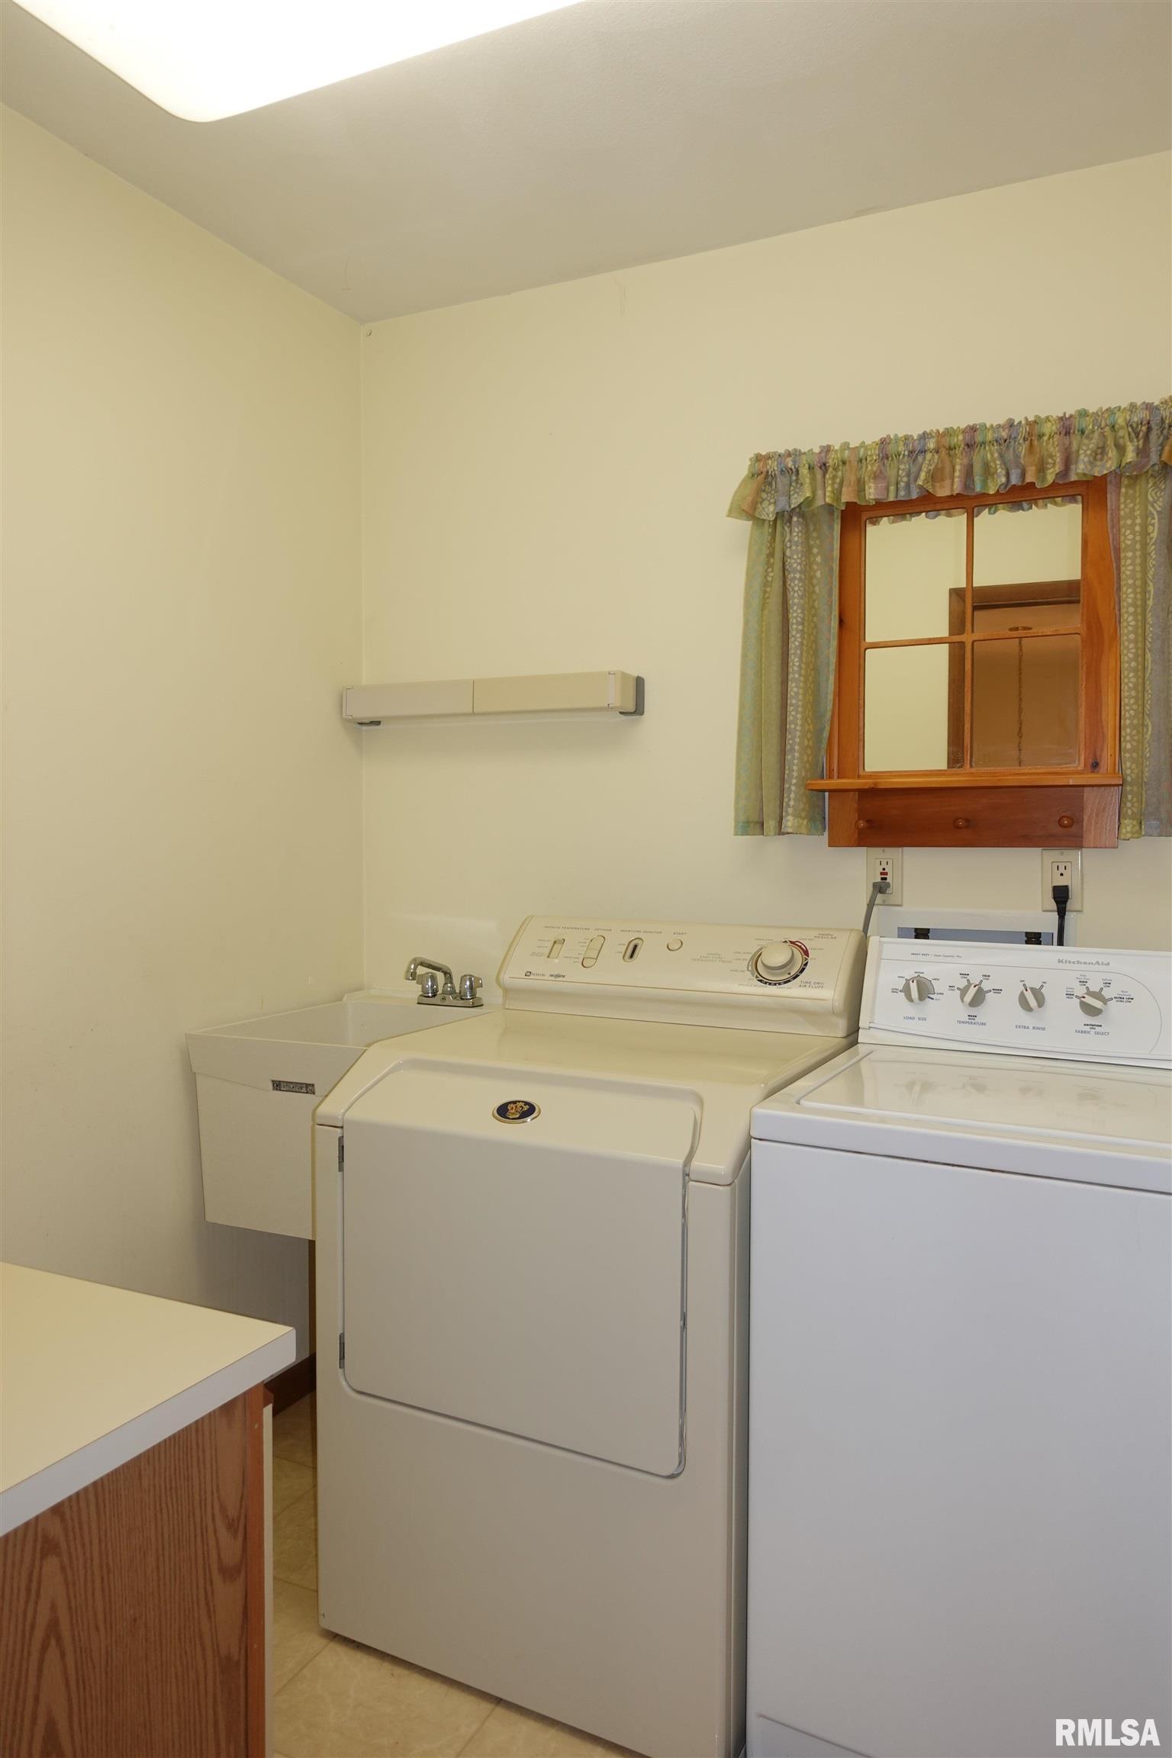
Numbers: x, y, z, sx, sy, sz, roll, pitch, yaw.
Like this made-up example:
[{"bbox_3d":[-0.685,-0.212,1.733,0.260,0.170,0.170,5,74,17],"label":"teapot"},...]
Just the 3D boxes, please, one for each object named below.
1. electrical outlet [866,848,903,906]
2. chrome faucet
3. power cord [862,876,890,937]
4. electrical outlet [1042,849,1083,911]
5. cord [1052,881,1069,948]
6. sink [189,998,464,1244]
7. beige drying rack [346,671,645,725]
[{"bbox_3d":[0.574,-0.004,2.259,0.070,0.114,0.012,2,3,27],"label":"electrical outlet"},{"bbox_3d":[-0.338,0.226,2.603,0.149,0.129,0.197,2,3,27],"label":"chrome faucet"},{"bbox_3d":[0.558,0.054,2.248,0.052,0.120,0.040,2,3,27],"label":"power cord"},{"bbox_3d":[0.860,0.003,2.115,0.070,0.114,0.012,2,3,27],"label":"electrical outlet"},{"bbox_3d":[0.851,0.066,2.101,0.031,0.120,0.040,2,3,27],"label":"cord"},{"bbox_3d":[-0.424,0.482,2.453,0.510,0.389,0.590,2,3,27],"label":"sink"},{"bbox_3d":[-0.225,-0.394,2.599,0.730,0.089,0.090,2,3,27],"label":"beige drying rack"}]

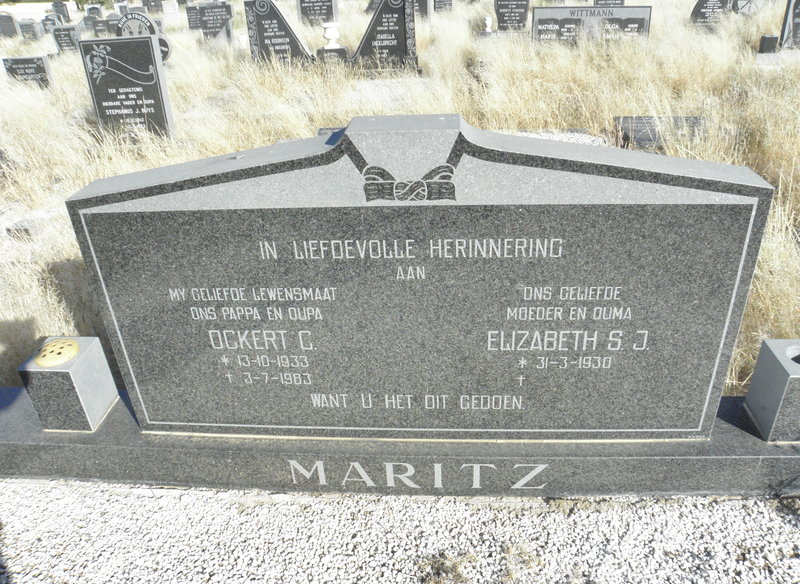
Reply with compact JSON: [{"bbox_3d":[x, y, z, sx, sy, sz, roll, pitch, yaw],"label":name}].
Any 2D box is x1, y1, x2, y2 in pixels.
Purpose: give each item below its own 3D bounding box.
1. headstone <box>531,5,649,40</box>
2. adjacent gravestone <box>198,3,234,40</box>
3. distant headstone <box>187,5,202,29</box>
[{"bbox_3d":[2.820,-3.912,8.874,1.674,0.515,0.150,0,30,5],"label":"headstone"},{"bbox_3d":[-3.911,-5.727,12.848,0.621,0.748,0.180,0,30,5],"label":"adjacent gravestone"},{"bbox_3d":[-4.367,-5.809,12.778,0.244,0.427,0.120,0,30,5],"label":"distant headstone"}]

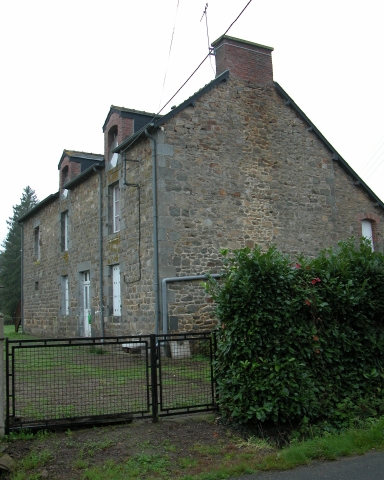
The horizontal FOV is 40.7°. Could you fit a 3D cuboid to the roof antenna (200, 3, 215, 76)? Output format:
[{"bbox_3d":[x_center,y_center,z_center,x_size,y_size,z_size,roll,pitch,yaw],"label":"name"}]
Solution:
[{"bbox_3d":[0.531,-6.579,17.222,0.300,2.250,1.100,-1,-7,-11],"label":"roof antenna"}]

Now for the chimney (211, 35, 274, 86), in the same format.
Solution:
[{"bbox_3d":[1.773,-5.956,17.574,2.060,1.320,0.800,2,-8,-30],"label":"chimney"}]

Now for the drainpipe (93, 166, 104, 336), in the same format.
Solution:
[{"bbox_3d":[-3.292,0.507,18.291,0.300,6.300,0.110,2,-8,-30],"label":"drainpipe"}]

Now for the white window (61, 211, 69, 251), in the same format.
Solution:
[{"bbox_3d":[-5.439,-0.347,22.779,0.140,1.720,1.060,2,-8,-30],"label":"white window"}]

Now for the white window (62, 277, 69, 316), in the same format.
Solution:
[{"bbox_3d":[-5.342,2.411,22.446,0.140,1.700,1.060,2,-8,-30],"label":"white window"}]

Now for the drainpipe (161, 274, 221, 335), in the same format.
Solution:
[{"bbox_3d":[0.075,1.983,14.958,2.100,2.080,0.140,2,-8,-30],"label":"drainpipe"}]

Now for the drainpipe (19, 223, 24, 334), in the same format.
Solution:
[{"bbox_3d":[-9.681,2.116,29.347,0.280,6.400,0.110,2,-8,-30],"label":"drainpipe"}]

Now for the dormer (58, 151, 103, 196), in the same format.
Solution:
[{"bbox_3d":[-4.819,-2.893,23.498,2.000,2.150,1.760,2,-8,-30],"label":"dormer"}]

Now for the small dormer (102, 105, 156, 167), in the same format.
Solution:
[{"bbox_3d":[-1.961,-3.588,18.569,2.000,2.150,1.720,2,-8,-30],"label":"small dormer"}]

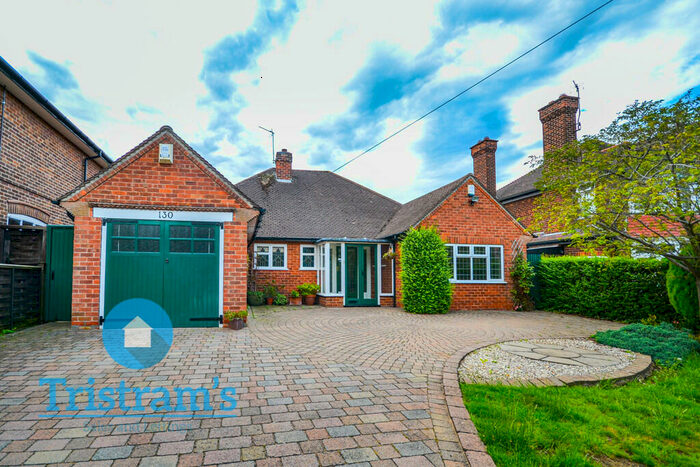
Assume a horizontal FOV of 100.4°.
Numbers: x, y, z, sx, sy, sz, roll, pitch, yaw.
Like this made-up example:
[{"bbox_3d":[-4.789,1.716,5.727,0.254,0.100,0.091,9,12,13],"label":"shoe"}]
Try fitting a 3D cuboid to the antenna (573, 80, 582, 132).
[{"bbox_3d":[9.440,-5.270,12.100,0.650,2.000,0.350,4,-7,-41],"label":"antenna"}]

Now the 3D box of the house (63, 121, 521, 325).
[{"bbox_3d":[-0.443,-0.479,10.751,10.920,5.450,9.520,1,-4,-8],"label":"house"}]

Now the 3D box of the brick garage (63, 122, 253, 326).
[{"bbox_3d":[-3.767,0.030,7.733,3.470,3.820,4.620,1,-4,-8],"label":"brick garage"}]

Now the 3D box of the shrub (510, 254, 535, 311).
[{"bbox_3d":[5.220,1.490,8.850,0.660,1.660,0.550,1,-5,-6],"label":"shrub"}]

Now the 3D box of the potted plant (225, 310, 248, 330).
[{"bbox_3d":[-2.206,1.690,5.680,0.430,0.370,0.370,1,-5,-6],"label":"potted plant"}]

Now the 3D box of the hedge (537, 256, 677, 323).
[{"bbox_3d":[6.250,1.330,7.050,0.800,1.500,3.300,1,-5,-7],"label":"hedge"}]

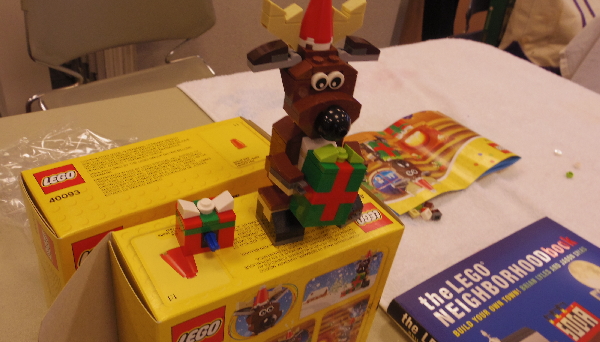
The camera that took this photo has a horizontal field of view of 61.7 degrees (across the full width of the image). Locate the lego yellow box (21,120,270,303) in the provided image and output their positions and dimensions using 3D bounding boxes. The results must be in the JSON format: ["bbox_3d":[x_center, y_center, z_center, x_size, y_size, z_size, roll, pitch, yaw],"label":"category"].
[{"bbox_3d":[-0.085,0.047,0.326,0.141,0.121,0.060,-19,44,-36],"label":"lego yellow box"}]

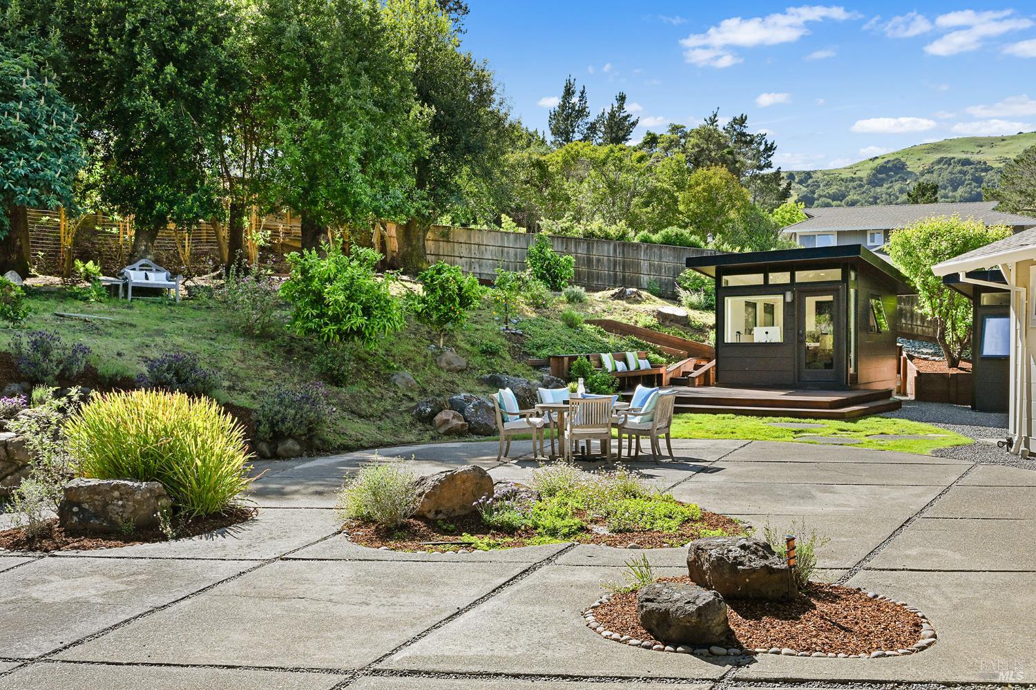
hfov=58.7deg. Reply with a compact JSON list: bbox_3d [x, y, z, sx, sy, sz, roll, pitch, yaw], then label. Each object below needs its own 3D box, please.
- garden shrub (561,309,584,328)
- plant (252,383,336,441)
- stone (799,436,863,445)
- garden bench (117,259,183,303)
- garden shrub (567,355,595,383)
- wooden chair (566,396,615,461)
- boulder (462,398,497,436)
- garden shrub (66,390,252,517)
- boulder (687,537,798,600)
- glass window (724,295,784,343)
[{"bbox_3d":[1.404,-0.686,24.000,0.600,0.510,0.560,0,0,0],"label":"garden shrub"},{"bbox_3d":[-3.258,0.973,13.402,1.150,0.880,1.000,0,0,-11],"label":"plant"},{"bbox_3d":[4.923,1.501,14.500,1.060,0.060,0.820,0,0,0],"label":"stone"},{"bbox_3d":[-8.763,-1.539,22.000,1.380,1.020,0.650,0,0,-41],"label":"garden bench"},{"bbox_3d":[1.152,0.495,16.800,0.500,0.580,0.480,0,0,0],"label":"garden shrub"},{"bbox_3d":[0.953,1.098,12.252,0.600,0.890,0.610,0,0,-3],"label":"wooden chair"},{"bbox_3d":[-0.631,1.182,15.100,0.600,0.610,0.550,0,0,-2],"label":"boulder"},{"bbox_3d":[-3.494,0.994,9.000,1.750,1.130,1.600,0,0,0],"label":"garden shrub"},{"bbox_3d":[1.405,1.397,5.803,0.660,0.300,0.460,0,0,6],"label":"boulder"},{"bbox_3d":[5.538,-0.598,21.600,1.470,1.120,0.080,0,0,38],"label":"glass window"}]

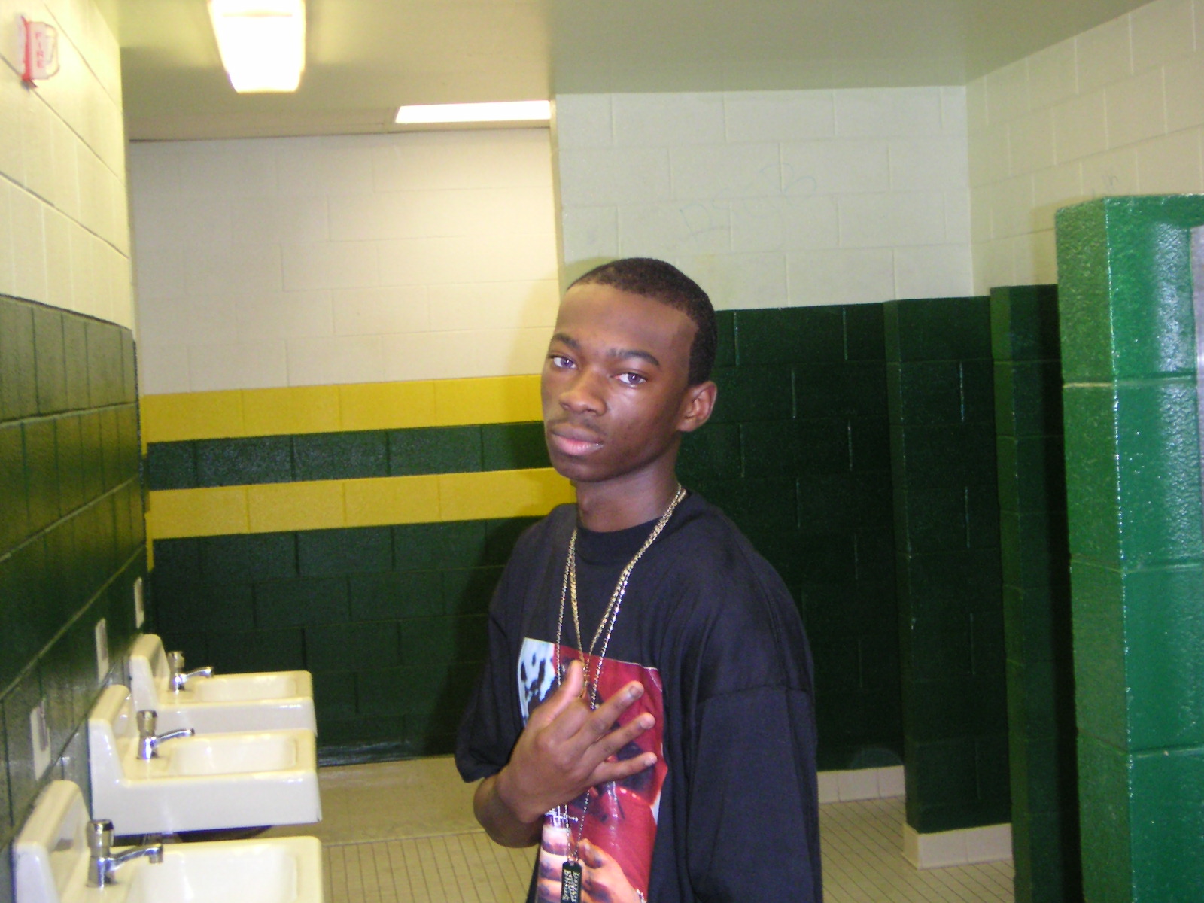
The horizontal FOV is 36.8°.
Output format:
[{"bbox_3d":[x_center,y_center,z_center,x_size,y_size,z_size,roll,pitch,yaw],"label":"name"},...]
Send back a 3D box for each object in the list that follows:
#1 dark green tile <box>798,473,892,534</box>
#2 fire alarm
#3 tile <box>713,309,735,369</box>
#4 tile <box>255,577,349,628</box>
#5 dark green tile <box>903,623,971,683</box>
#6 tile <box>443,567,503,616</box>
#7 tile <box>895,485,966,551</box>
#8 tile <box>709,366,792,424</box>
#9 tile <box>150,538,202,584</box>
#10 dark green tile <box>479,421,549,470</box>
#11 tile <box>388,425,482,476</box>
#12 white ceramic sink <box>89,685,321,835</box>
[{"bbox_3d":[0.909,0.180,6.616,0.400,0.197,0.060,-3,3,-9],"label":"dark green tile"},{"bbox_3d":[-1.016,-0.724,3.271,0.065,0.115,0.130,-3,3,-9],"label":"fire alarm"},{"bbox_3d":[0.279,-0.395,6.491,0.400,0.197,0.060,-3,3,-9],"label":"tile"},{"bbox_3d":[-1.283,0.642,7.713,0.400,0.197,0.060,-3,3,-9],"label":"tile"},{"bbox_3d":[1.080,0.626,5.858,0.195,0.197,0.140,-3,3,-9],"label":"dark green tile"},{"bbox_3d":[-0.480,0.598,7.836,0.398,0.197,0.050,-3,3,-9],"label":"tile"},{"bbox_3d":[1.068,0.219,5.883,0.197,0.197,0.140,-3,3,-9],"label":"tile"},{"bbox_3d":[0.488,-0.203,6.501,0.398,0.195,0.050,-3,3,-9],"label":"tile"},{"bbox_3d":[-1.797,0.471,7.668,0.197,0.198,0.030,-3,3,-9],"label":"tile"},{"bbox_3d":[-0.317,-0.024,7.891,0.400,0.198,0.030,-3,3,-9],"label":"dark green tile"},{"bbox_3d":[-0.713,0.002,7.798,0.398,0.195,0.050,-3,3,-9],"label":"tile"},{"bbox_3d":[-0.856,0.663,3.990,0.462,0.272,0.485,-3,3,-9],"label":"white ceramic sink"}]

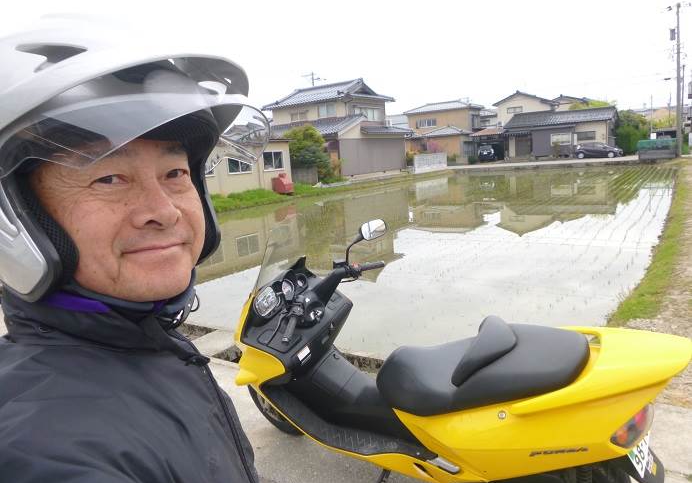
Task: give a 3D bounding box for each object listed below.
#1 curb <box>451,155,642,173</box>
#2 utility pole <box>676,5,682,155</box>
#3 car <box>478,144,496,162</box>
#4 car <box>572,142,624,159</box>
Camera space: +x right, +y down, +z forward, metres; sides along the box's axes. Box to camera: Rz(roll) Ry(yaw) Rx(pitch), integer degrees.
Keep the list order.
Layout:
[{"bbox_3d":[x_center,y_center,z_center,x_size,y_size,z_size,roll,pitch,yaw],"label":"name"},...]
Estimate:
[{"bbox_3d":[17.500,-7.010,46.100,17.000,0.400,0.400,3,12,37],"label":"curb"},{"bbox_3d":[26.382,-12.653,39.561,0.360,11.750,0.360,0,11,34],"label":"utility pole"},{"bbox_3d":[15.646,-9.714,54.800,1.700,1.650,4.100,0,10,24],"label":"car"},{"bbox_3d":[23.483,-8.448,46.300,4.000,1.470,1.700,2,11,35],"label":"car"}]

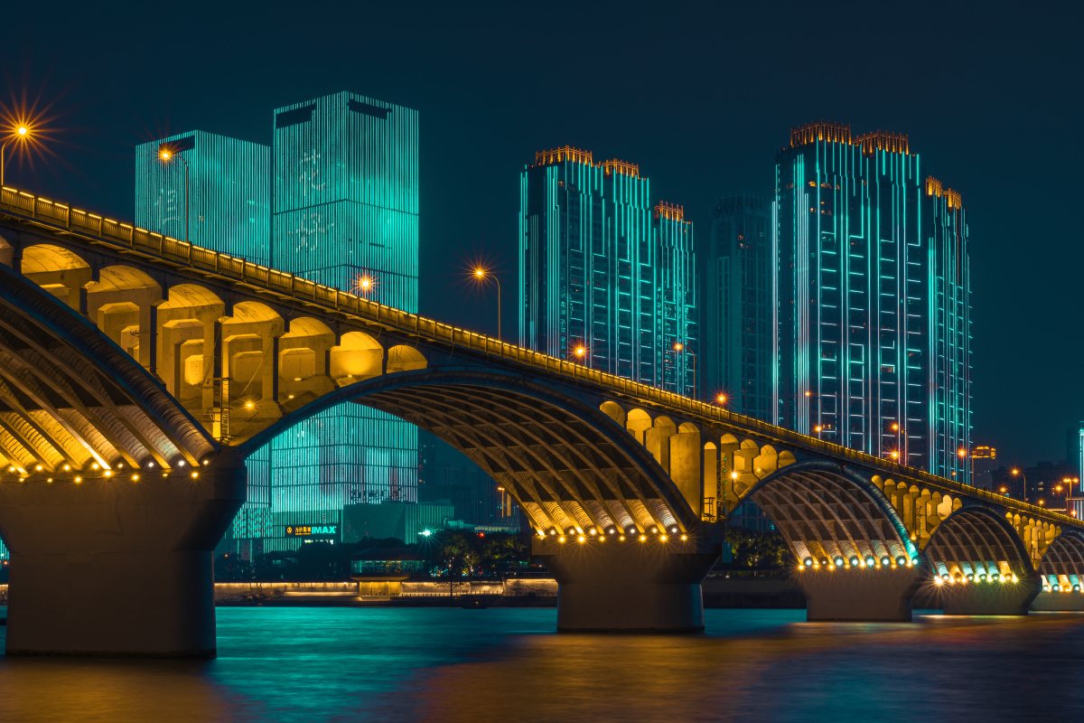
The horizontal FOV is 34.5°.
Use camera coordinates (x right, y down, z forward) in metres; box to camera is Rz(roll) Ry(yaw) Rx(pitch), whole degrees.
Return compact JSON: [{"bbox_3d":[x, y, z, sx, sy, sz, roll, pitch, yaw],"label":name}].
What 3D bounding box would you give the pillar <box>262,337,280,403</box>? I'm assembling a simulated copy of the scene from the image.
[{"bbox_3d":[-17.380,0.490,111.760,0.870,4.430,0.550,-4,-9,27],"label":"pillar"}]

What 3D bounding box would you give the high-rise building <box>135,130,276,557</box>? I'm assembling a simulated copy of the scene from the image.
[{"bbox_3d":[-155.570,-0.428,806.070,44.000,199.746,44.000,-6,-9,41],"label":"high-rise building"}]

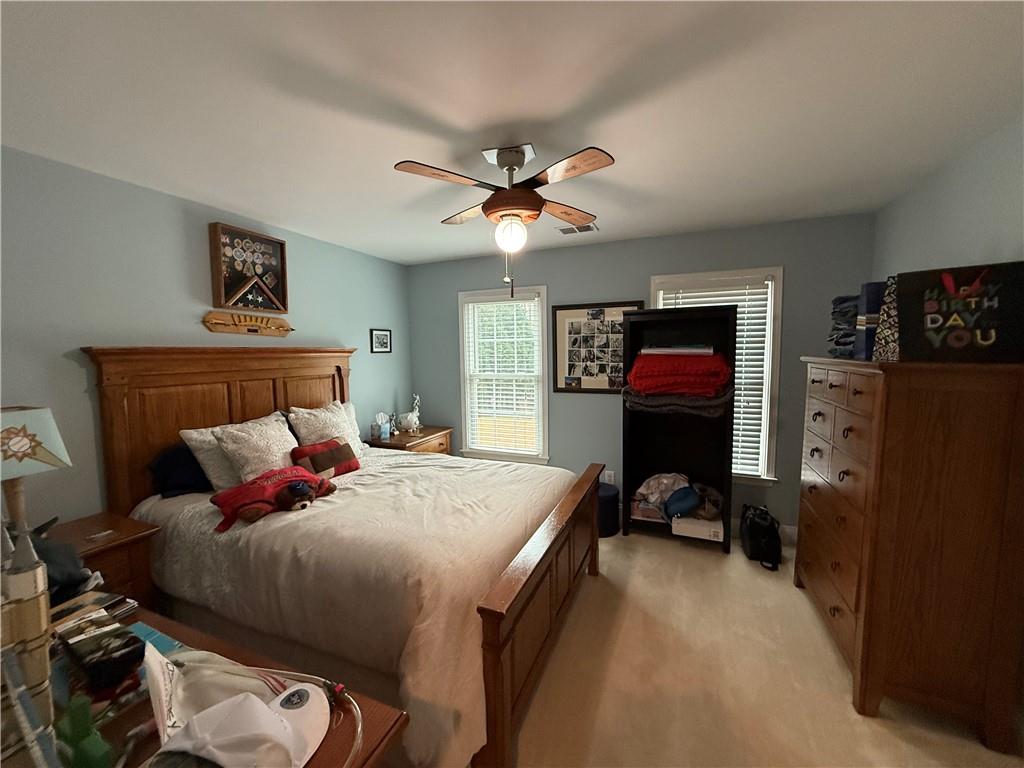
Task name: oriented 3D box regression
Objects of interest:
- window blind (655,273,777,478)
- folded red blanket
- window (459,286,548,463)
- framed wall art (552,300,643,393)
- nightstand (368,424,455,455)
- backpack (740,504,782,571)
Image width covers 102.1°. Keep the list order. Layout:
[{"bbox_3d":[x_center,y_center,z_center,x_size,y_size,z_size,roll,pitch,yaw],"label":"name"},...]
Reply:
[{"bbox_3d":[1.623,-0.074,3.372,0.950,1.650,0.100,1,5,22],"label":"window blind"},{"bbox_3d":[1.300,-0.079,3.255,0.714,0.322,0.352,1,5,22],"label":"folded red blanket"},{"bbox_3d":[-0.092,-0.099,4.082,0.820,1.580,0.060,1,5,22],"label":"window"},{"bbox_3d":[0.753,-0.311,3.685,0.801,0.792,0.030,1,5,22],"label":"framed wall art"},{"bbox_3d":[-0.968,0.860,4.030,0.513,0.749,0.834,1,5,22],"label":"nightstand"},{"bbox_3d":[1.853,1.098,3.045,0.236,0.352,0.241,1,5,22],"label":"backpack"}]

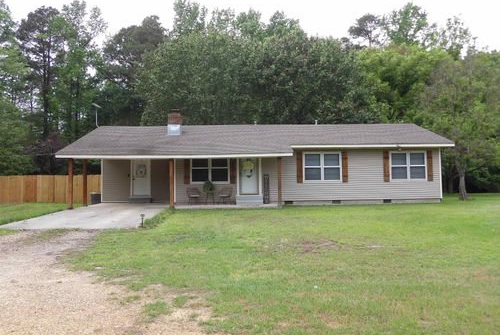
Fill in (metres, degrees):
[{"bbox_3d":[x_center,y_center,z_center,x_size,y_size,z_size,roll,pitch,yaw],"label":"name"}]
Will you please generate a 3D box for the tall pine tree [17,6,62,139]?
[{"bbox_3d":[-20.174,-6.342,38.697,4.436,18.381,4.436,-1,-2,-4],"label":"tall pine tree"}]

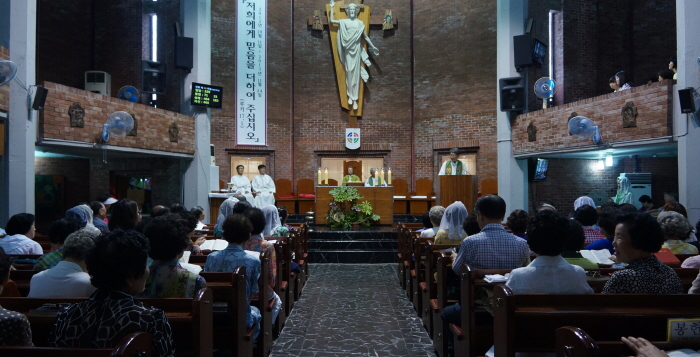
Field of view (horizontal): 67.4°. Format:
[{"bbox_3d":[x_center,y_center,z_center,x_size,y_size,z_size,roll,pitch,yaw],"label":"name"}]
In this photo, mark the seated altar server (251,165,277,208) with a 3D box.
[{"bbox_3d":[-2.448,0.334,14.996,0.640,1.430,0.780,0,-1,-6],"label":"seated altar server"}]

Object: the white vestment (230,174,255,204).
[{"bbox_3d":[-3.069,0.391,14.945,0.640,1.000,0.700,0,-1,-11],"label":"white vestment"}]

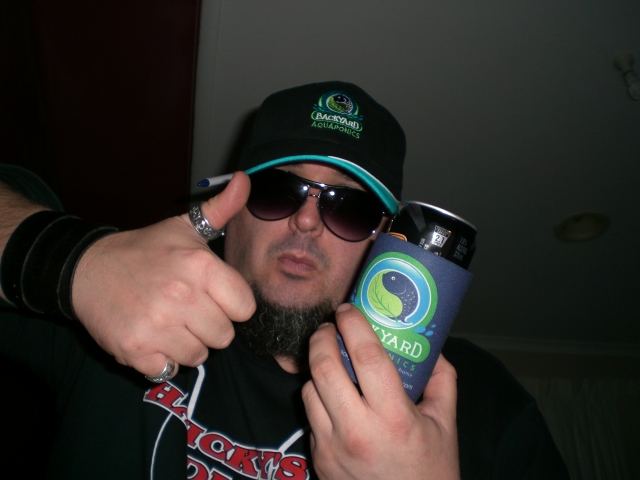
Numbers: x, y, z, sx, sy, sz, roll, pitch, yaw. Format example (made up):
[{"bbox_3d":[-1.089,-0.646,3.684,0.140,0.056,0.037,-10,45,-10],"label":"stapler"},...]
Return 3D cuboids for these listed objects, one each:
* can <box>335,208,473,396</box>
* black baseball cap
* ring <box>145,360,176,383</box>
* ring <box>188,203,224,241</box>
[{"bbox_3d":[0.064,0.043,0.522,0.075,0.134,0.075,24,-1,1],"label":"can"},{"bbox_3d":[0.007,-0.101,0.735,0.172,0.135,0.260,14,-4,-5],"label":"black baseball cap"},{"bbox_3d":[-0.110,0.091,0.485,0.007,0.022,0.022,49,-13,-29],"label":"ring"},{"bbox_3d":[-0.078,-0.013,0.483,0.009,0.025,0.025,-43,1,8],"label":"ring"}]

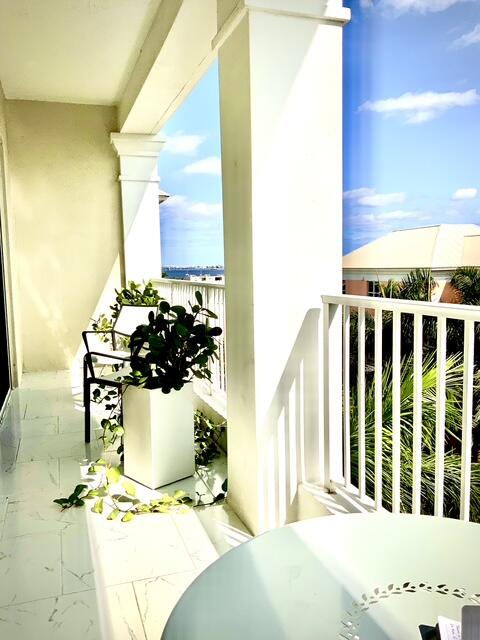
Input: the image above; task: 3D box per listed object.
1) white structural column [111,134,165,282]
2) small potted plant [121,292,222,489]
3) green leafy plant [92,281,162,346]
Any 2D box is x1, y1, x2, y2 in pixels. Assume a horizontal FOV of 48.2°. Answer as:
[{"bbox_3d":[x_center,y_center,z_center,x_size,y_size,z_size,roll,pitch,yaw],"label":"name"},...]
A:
[{"bbox_3d":[-1.233,-0.811,6.630,0.624,2.744,0.528,-3,6,-18],"label":"white structural column"},{"bbox_3d":[-0.399,0.374,3.106,0.470,1.055,0.470,5,8,44],"label":"small potted plant"},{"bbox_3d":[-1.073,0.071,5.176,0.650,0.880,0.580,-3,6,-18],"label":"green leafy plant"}]

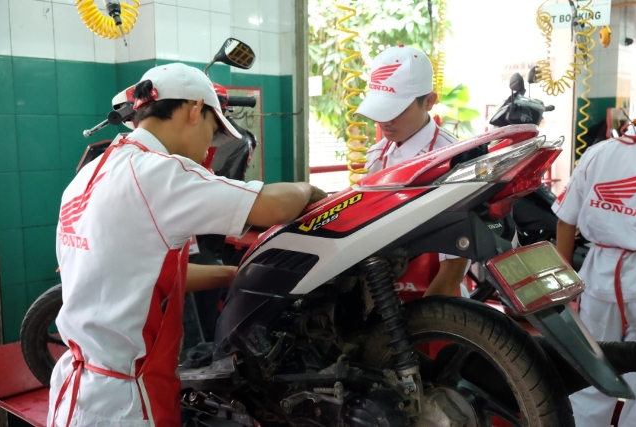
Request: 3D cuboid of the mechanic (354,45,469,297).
[{"bbox_3d":[0.271,0.305,2.091,0.520,1.600,0.560,4,8,33],"label":"mechanic"}]

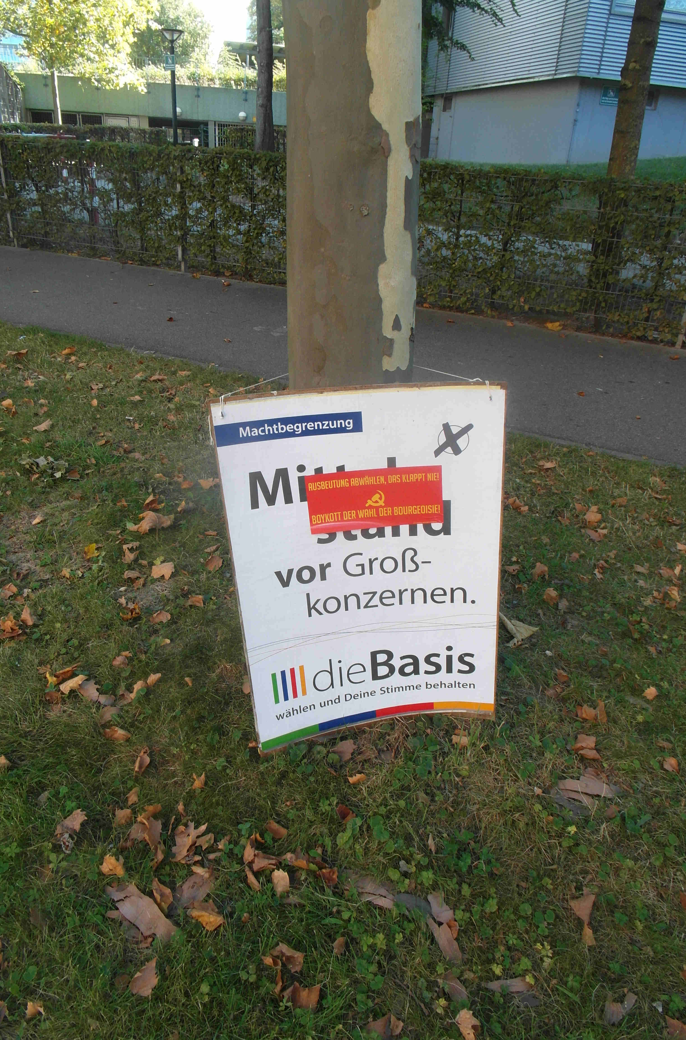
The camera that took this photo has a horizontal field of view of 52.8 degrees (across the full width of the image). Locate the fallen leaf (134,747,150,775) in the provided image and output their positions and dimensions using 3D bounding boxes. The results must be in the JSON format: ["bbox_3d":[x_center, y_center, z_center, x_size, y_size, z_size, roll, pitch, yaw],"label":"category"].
[{"bbox_3d":[-0.466,0.566,1.617,0.029,0.025,0.076,4,28,0],"label":"fallen leaf"}]

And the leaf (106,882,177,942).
[{"bbox_3d":[-0.379,0.731,1.295,0.159,0.030,0.053,23,33,34],"label":"leaf"}]

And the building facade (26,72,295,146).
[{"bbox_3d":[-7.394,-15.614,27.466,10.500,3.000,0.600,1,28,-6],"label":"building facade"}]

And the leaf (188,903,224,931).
[{"bbox_3d":[-0.251,0.742,1.300,0.072,0.025,0.034,16,30,21],"label":"leaf"}]

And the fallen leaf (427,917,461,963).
[{"bbox_3d":[0.187,0.765,1.267,0.034,0.015,0.083,-7,30,-19],"label":"fallen leaf"}]

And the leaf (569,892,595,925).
[{"bbox_3d":[0.465,0.754,1.353,0.044,0.015,0.067,15,30,22],"label":"leaf"}]

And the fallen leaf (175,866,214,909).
[{"bbox_3d":[-0.288,0.715,1.352,0.055,0.022,0.088,14,30,18],"label":"fallen leaf"}]

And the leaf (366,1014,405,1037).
[{"bbox_3d":[0.069,0.830,1.133,0.061,0.025,0.035,-2,29,-12],"label":"leaf"}]

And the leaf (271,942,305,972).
[{"bbox_3d":[-0.099,0.779,1.231,0.060,0.030,0.031,12,29,17],"label":"leaf"}]

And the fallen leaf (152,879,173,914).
[{"bbox_3d":[-0.347,0.720,1.330,0.071,0.020,0.031,24,34,35],"label":"fallen leaf"}]

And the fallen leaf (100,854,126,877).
[{"bbox_3d":[-0.455,0.689,1.379,0.053,0.020,0.039,5,27,5],"label":"fallen leaf"}]

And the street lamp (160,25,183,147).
[{"bbox_3d":[-4.060,-9.676,16.885,0.530,3.864,0.530,3,27,0],"label":"street lamp"}]

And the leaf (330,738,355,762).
[{"bbox_3d":[0.008,0.558,1.680,0.065,0.020,0.050,-21,36,-38],"label":"leaf"}]

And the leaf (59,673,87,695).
[{"bbox_3d":[-0.719,0.437,1.847,0.033,0.030,0.072,22,32,33],"label":"leaf"}]

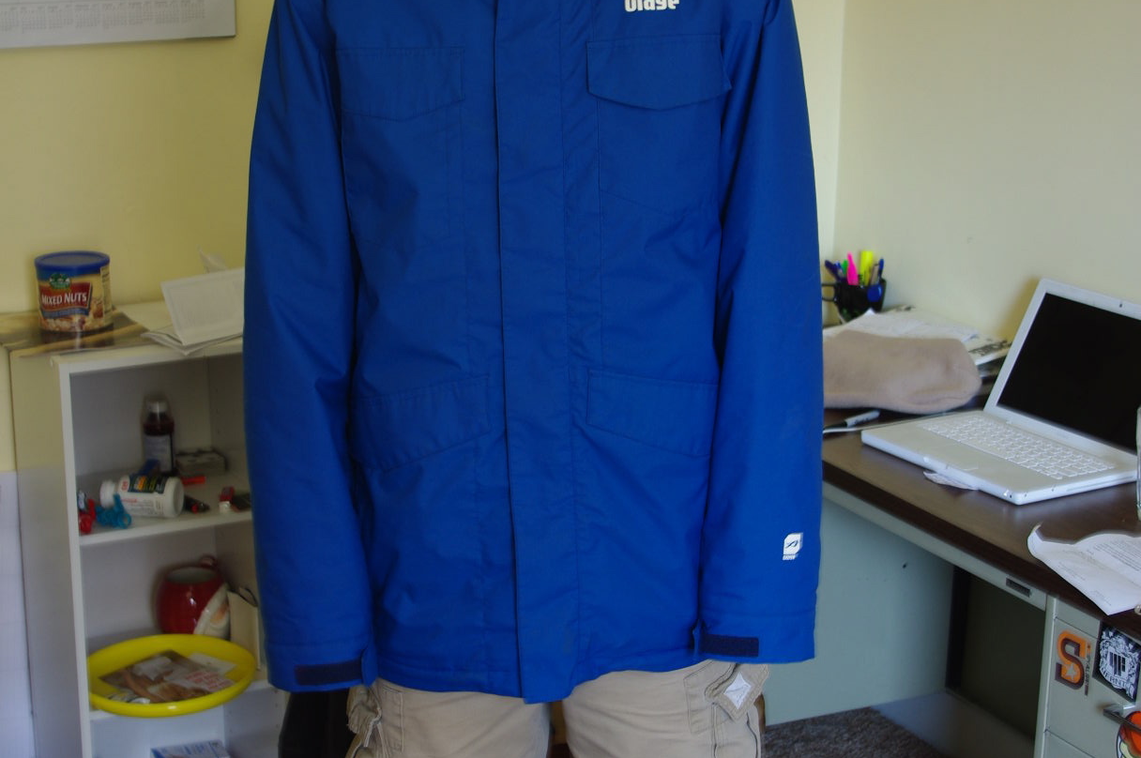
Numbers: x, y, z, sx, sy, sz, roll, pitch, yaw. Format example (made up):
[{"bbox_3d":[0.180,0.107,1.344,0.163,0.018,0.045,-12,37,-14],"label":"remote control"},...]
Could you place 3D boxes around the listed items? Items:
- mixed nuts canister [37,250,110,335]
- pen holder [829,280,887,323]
[{"bbox_3d":[-0.722,-0.127,3.185,0.107,0.095,0.107,0,16,-1],"label":"mixed nuts canister"},{"bbox_3d":[0.480,-0.108,3.634,0.086,0.098,0.086,0,16,0],"label":"pen holder"}]

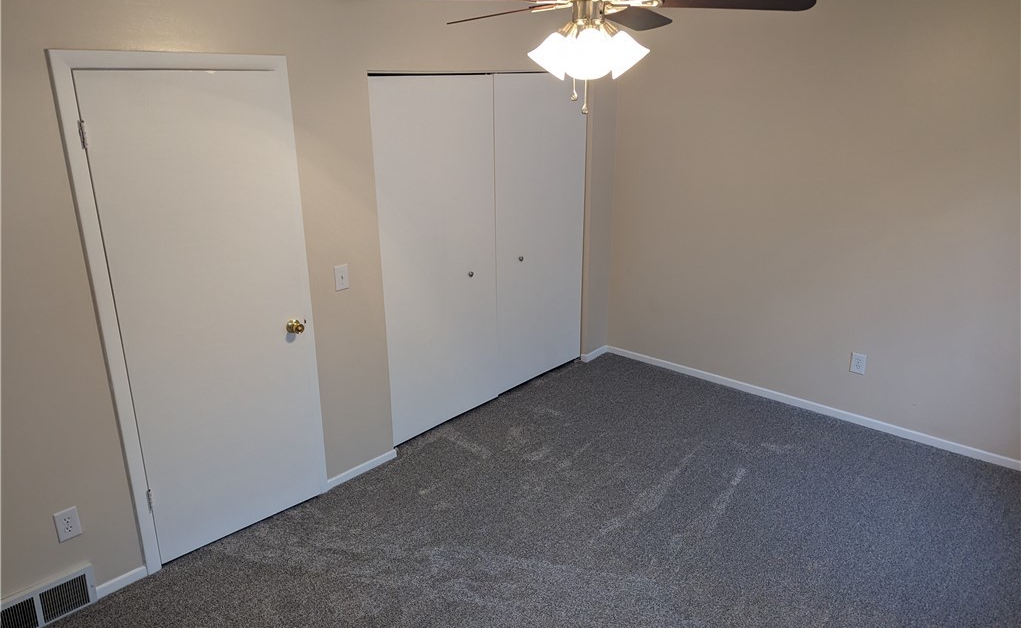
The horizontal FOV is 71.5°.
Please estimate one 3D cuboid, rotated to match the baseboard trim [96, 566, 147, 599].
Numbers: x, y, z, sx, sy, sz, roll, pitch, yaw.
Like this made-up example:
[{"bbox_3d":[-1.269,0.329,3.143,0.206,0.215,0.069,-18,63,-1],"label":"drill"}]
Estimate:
[{"bbox_3d":[-1.620,1.125,2.963,0.014,0.056,0.198,15,23,39],"label":"baseboard trim"}]

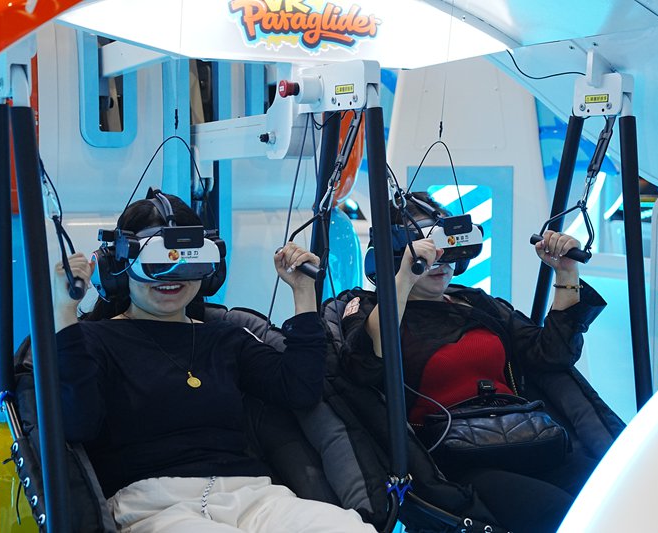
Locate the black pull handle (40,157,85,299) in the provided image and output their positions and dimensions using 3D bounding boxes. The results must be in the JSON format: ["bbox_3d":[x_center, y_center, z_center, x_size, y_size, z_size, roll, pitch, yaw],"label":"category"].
[{"bbox_3d":[-0.527,-0.079,2.049,0.045,0.270,0.155,-15,15,-6],"label":"black pull handle"}]

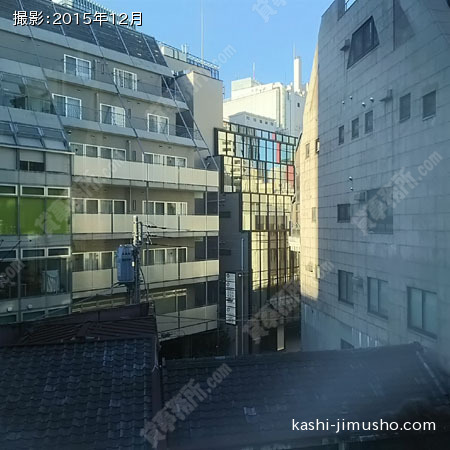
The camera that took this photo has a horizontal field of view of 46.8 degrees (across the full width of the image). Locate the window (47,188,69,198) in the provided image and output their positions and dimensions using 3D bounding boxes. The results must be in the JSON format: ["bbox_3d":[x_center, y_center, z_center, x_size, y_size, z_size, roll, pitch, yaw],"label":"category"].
[{"bbox_3d":[-8.167,-1.583,25.487,0.120,0.490,1.265,1,1,42],"label":"window"}]

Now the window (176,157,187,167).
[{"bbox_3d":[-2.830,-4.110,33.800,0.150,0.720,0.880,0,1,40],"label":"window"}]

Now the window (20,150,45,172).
[{"bbox_3d":[-9.020,-2.980,24.400,0.150,1.050,1.200,0,1,40],"label":"window"}]

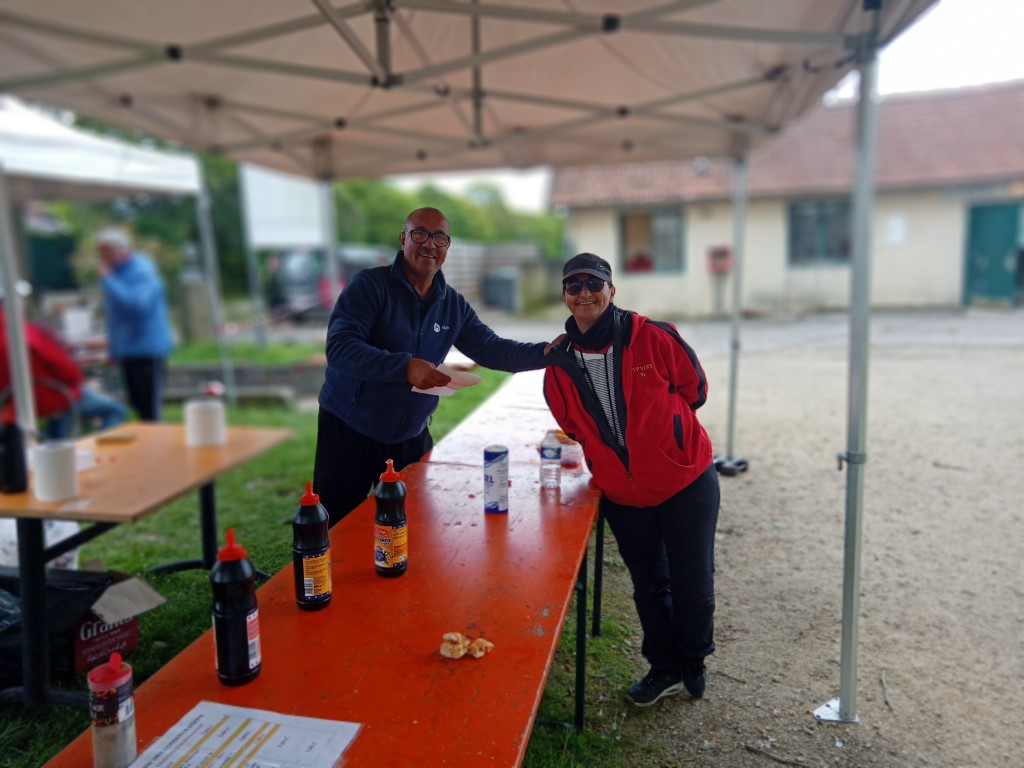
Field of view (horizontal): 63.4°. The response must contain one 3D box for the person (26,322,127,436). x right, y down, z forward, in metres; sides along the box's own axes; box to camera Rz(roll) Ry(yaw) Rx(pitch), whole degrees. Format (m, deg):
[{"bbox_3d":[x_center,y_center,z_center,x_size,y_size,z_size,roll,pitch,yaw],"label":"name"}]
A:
[{"bbox_3d":[-2.957,0.073,5.400,0.620,1.320,0.850,6,11,36],"label":"person"}]

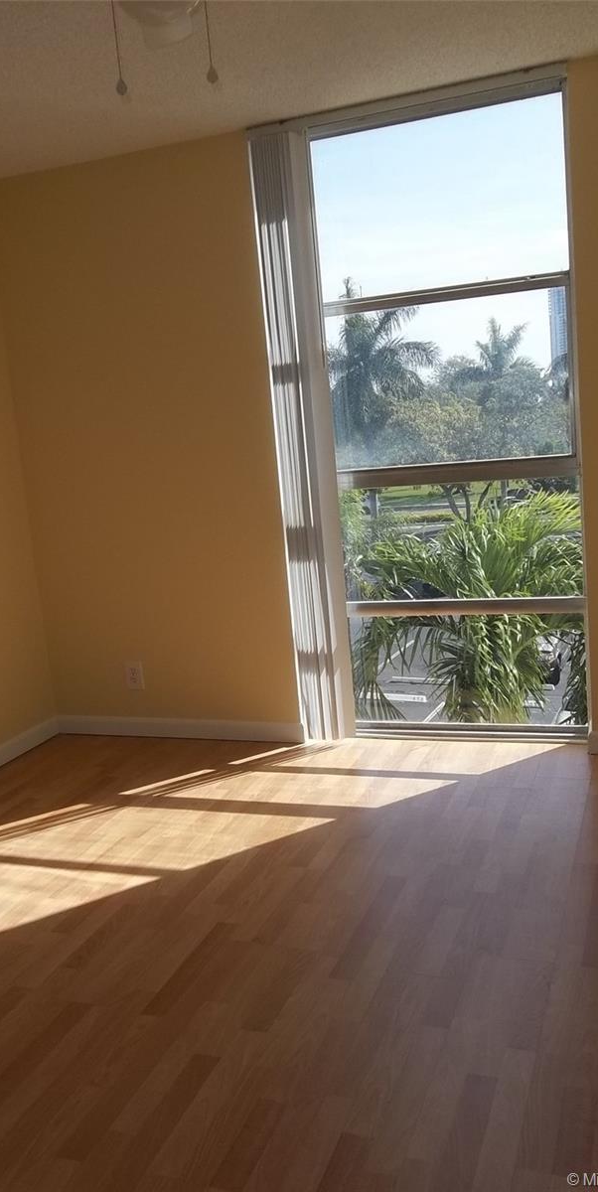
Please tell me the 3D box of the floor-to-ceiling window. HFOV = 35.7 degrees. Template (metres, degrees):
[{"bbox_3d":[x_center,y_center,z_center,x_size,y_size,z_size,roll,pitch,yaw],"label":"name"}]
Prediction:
[{"bbox_3d":[0.589,-0.615,3.624,0.977,2.425,0.095,-1,10,20],"label":"floor-to-ceiling window"}]

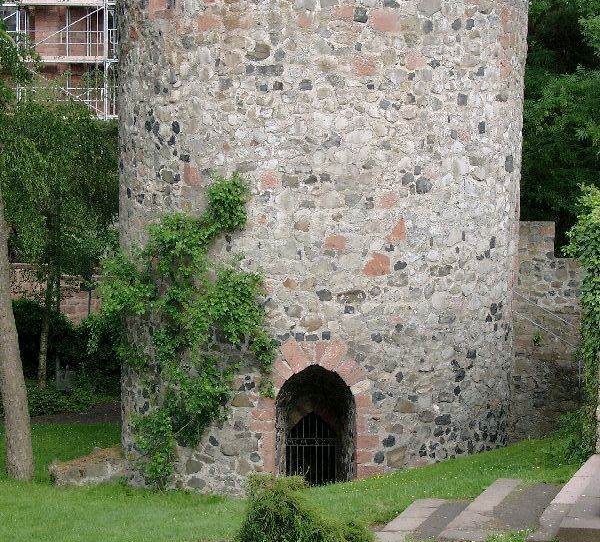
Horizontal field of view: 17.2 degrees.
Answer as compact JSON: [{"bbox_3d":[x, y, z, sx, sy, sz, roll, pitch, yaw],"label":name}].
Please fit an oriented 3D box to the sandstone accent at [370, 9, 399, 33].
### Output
[{"bbox_3d":[1.390,-4.146,32.940,0.466,0.391,0.160,-1,6,-15],"label":"sandstone accent"}]

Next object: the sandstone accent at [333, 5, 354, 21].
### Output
[{"bbox_3d":[0.716,-4.249,32.807,0.345,0.265,0.160,0,6,-5],"label":"sandstone accent"}]

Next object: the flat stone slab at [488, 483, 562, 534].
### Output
[{"bbox_3d":[3.453,3.619,30.306,0.750,0.120,2.600,1,6,14],"label":"flat stone slab"}]

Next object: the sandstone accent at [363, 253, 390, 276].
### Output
[{"bbox_3d":[1.267,-0.111,33.336,0.468,0.396,0.160,-1,6,-14],"label":"sandstone accent"}]

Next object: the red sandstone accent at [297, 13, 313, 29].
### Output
[{"bbox_3d":[0.079,-4.119,32.820,0.241,0.249,0.160,1,6,5],"label":"red sandstone accent"}]

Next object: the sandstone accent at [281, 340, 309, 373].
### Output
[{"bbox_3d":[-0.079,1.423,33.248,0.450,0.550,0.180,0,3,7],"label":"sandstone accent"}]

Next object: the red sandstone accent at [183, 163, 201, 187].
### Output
[{"bbox_3d":[-1.961,-1.769,36.793,0.409,0.443,0.160,4,5,37],"label":"red sandstone accent"}]

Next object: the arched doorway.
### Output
[{"bbox_3d":[0.285,2.706,35.673,1.442,2.154,0.600,1,5,0],"label":"arched doorway"}]

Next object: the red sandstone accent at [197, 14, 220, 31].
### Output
[{"bbox_3d":[-1.733,-4.793,38.349,0.549,0.344,0.150,3,6,30],"label":"red sandstone accent"}]

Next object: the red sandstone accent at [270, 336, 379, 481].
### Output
[{"bbox_3d":[0.394,2.308,33.623,1.917,2.469,0.500,0,6,0],"label":"red sandstone accent"}]

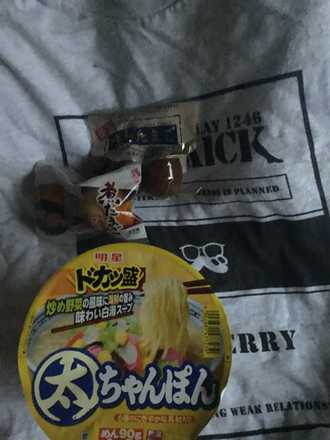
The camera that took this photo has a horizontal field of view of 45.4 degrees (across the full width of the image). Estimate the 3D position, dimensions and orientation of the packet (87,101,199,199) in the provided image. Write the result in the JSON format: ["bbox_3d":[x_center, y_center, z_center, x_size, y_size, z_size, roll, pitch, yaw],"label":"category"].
[{"bbox_3d":[-0.020,-0.066,0.372,0.102,0.029,0.083,-4,73,-5],"label":"packet"}]

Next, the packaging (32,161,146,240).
[{"bbox_3d":[-0.067,-0.017,0.350,0.095,0.031,0.064,-6,74,-6],"label":"packaging"}]

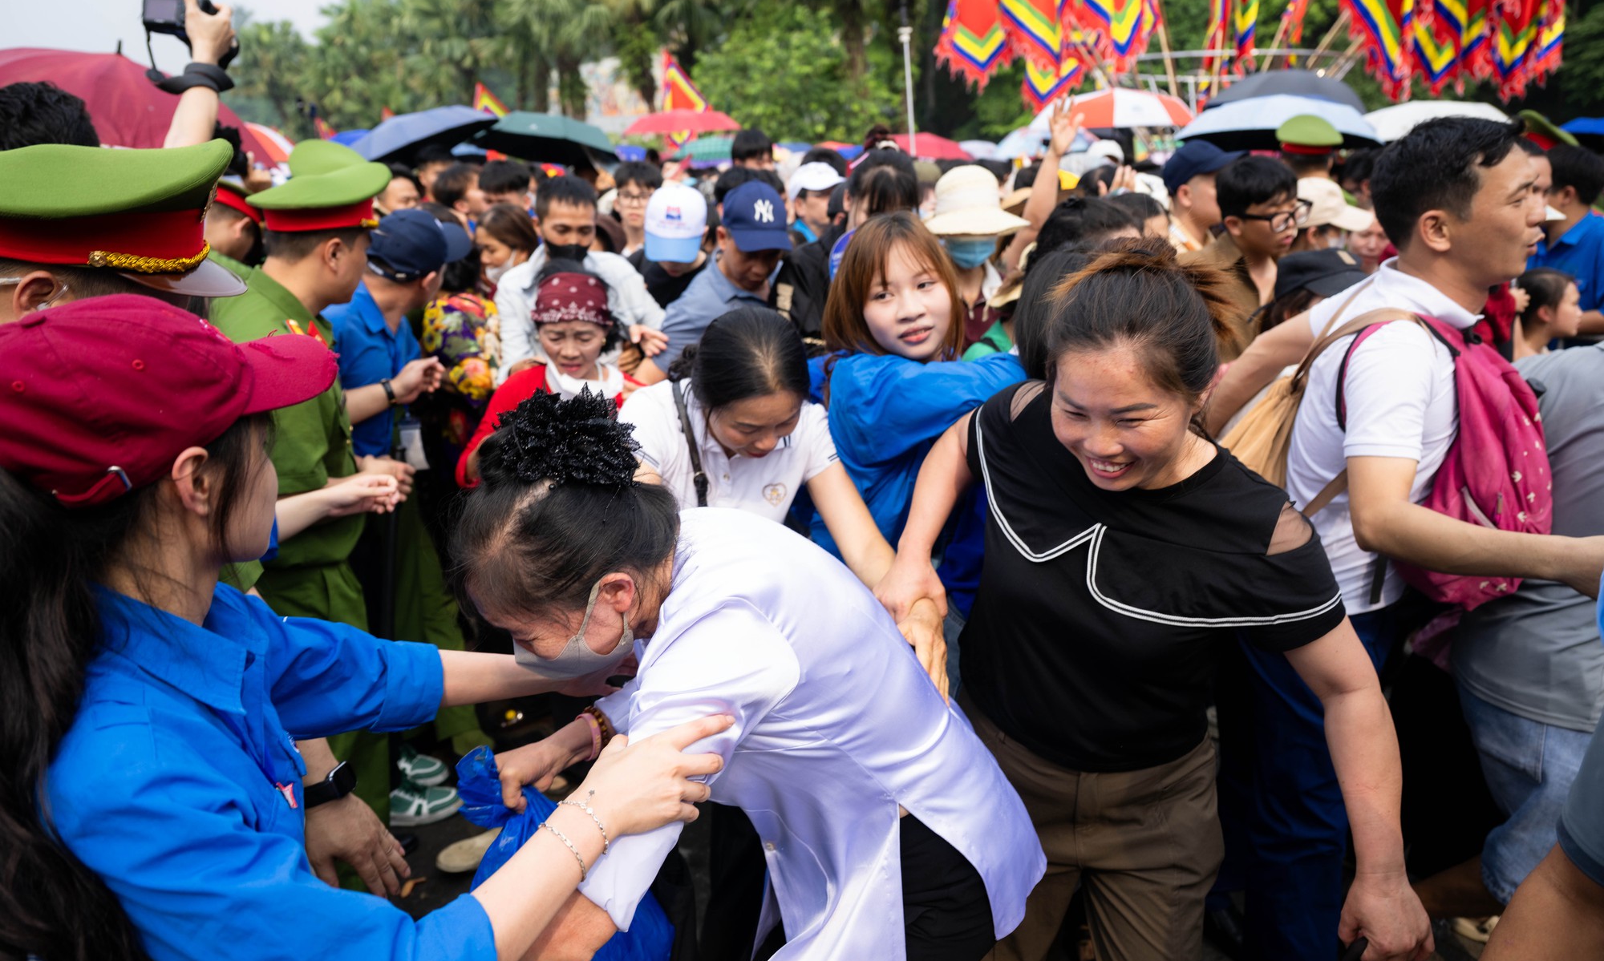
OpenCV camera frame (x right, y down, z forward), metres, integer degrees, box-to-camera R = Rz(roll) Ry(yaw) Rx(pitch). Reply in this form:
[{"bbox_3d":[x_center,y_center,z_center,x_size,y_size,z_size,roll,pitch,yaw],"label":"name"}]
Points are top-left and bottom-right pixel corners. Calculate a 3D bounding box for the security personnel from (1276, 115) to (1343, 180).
[{"bbox_3d":[2.082,-0.637,4.560,0.500,1.760,0.330,12,22,39],"label":"security personnel"}]

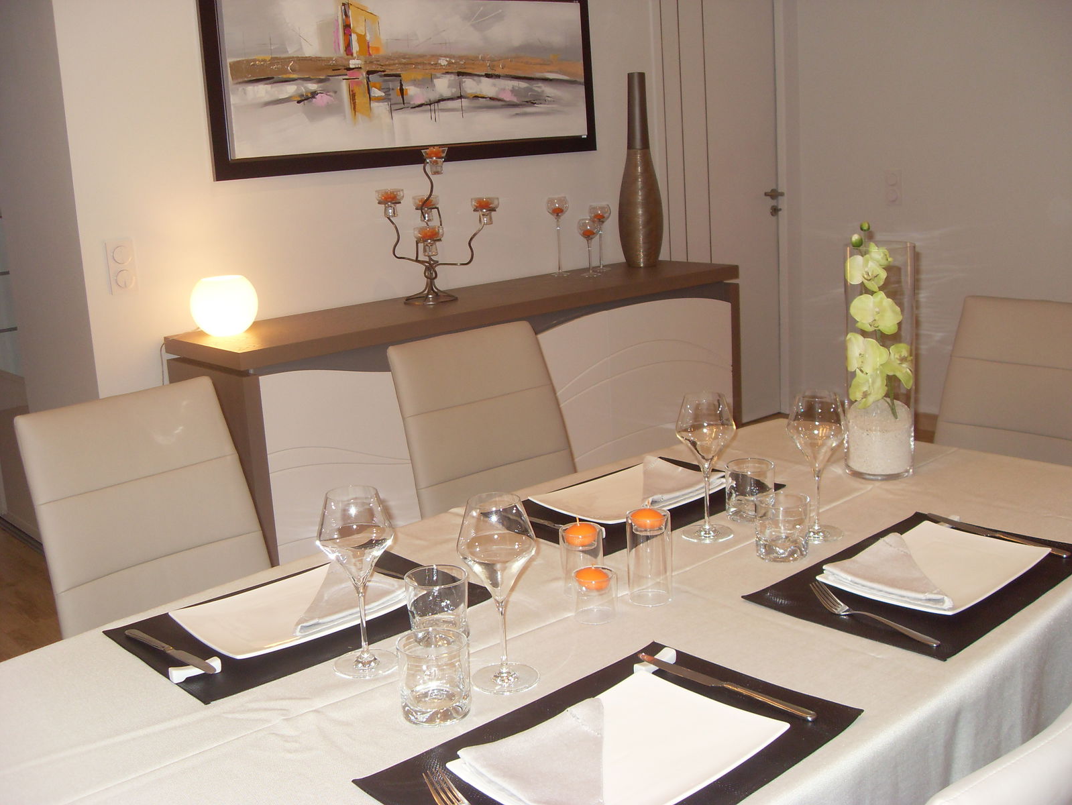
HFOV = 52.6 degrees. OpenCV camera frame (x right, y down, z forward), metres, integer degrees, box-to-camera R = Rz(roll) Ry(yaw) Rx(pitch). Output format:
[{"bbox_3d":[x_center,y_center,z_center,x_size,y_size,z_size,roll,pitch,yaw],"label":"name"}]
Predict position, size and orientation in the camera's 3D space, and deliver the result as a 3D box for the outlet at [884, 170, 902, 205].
[{"bbox_3d":[1.527,-0.919,4.639,0.012,0.151,0.080,-14,17,-39],"label":"outlet"}]

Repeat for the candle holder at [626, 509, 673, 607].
[{"bbox_3d":[0.152,0.206,1.453,0.058,0.119,0.058,-4,13,1],"label":"candle holder"}]

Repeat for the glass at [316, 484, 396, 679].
[{"bbox_3d":[-0.212,0.211,1.291,0.092,0.217,0.092,-3,13,1],"label":"glass"}]

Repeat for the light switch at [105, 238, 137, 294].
[{"bbox_3d":[-1.181,-0.386,3.090,0.080,0.151,0.012,-14,17,-39],"label":"light switch"}]

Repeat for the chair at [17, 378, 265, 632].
[{"bbox_3d":[-0.592,0.472,1.980,0.425,0.940,0.570,-14,16,-40],"label":"chair"}]

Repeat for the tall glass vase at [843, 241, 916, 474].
[{"bbox_3d":[0.611,-0.077,1.914,0.122,0.411,0.122,-14,16,-40],"label":"tall glass vase"}]

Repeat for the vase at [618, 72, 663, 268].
[{"bbox_3d":[0.412,-0.931,4.341,0.187,0.769,0.187,-4,13,1],"label":"vase"}]

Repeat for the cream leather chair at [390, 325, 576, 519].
[{"bbox_3d":[0.048,0.348,2.274,0.440,0.938,0.600,-14,17,-39],"label":"cream leather chair"}]

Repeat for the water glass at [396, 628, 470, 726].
[{"bbox_3d":[-0.110,0.300,1.190,0.077,0.079,0.077,-3,13,1],"label":"water glass"}]

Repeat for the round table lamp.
[{"bbox_3d":[-0.938,-0.289,3.239,0.201,0.171,0.201,-4,13,1],"label":"round table lamp"}]

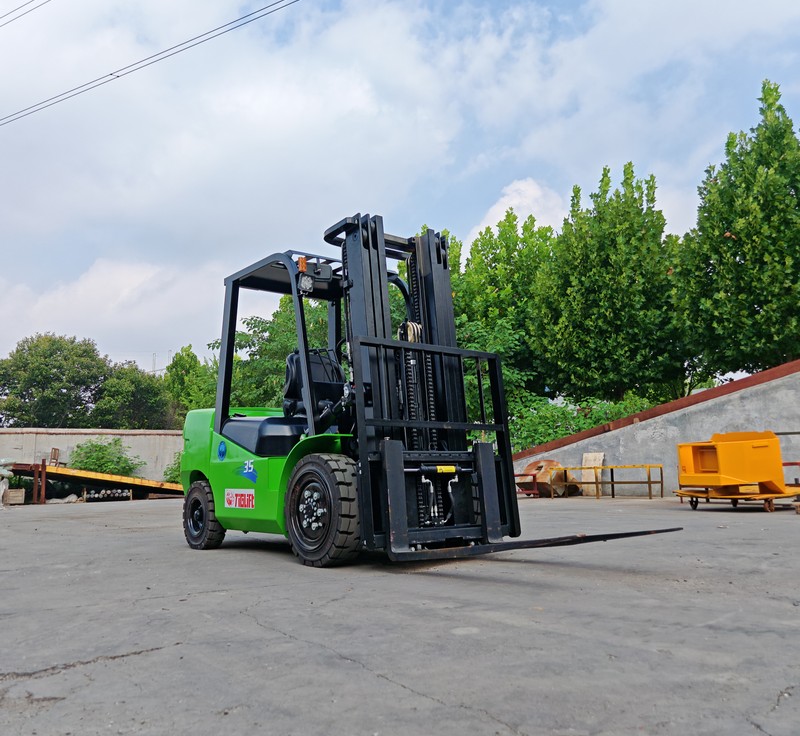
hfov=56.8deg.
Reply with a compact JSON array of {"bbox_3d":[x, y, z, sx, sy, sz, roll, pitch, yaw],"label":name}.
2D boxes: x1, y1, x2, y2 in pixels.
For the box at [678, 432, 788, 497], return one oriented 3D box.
[{"bbox_3d":[5.173,1.509,11.613,1.000,0.970,1.300,2,-10,-21],"label":"box"}]

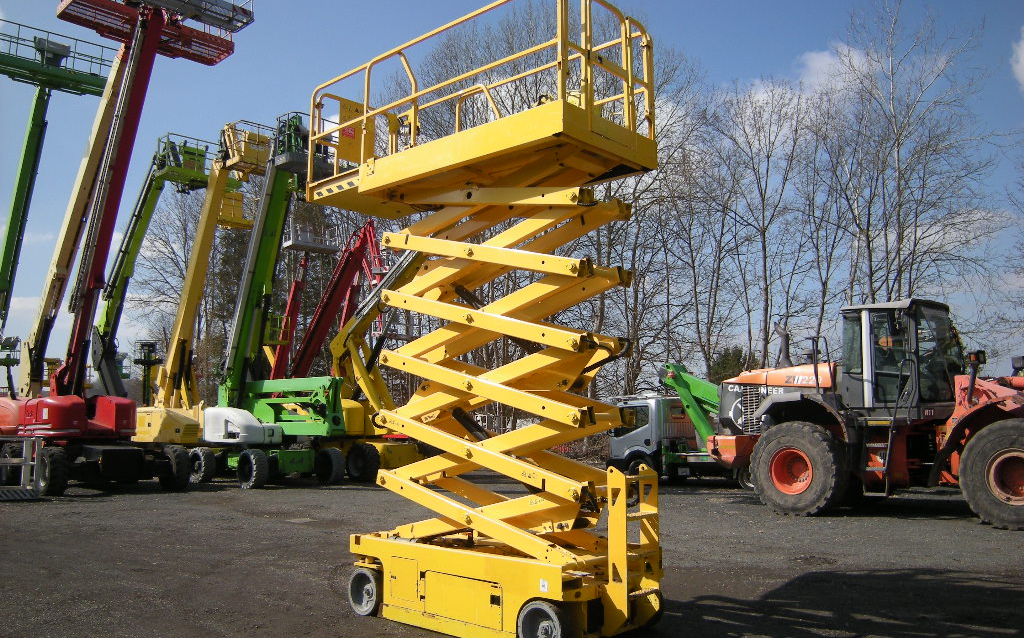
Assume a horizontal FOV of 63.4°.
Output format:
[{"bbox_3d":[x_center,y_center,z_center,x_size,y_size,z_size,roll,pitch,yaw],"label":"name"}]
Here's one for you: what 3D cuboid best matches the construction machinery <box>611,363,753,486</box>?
[{"bbox_3d":[5.424,2.673,21.053,2.100,2.950,6.100,6,-9,-42],"label":"construction machinery"}]

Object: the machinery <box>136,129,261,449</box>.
[{"bbox_3d":[-8.323,-0.268,21.826,5.600,8.900,2.400,-6,-9,41],"label":"machinery"}]

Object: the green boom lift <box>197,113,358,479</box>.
[{"bbox_3d":[-5.686,-0.441,20.332,5.100,8.900,2.300,-6,-9,41],"label":"green boom lift"}]

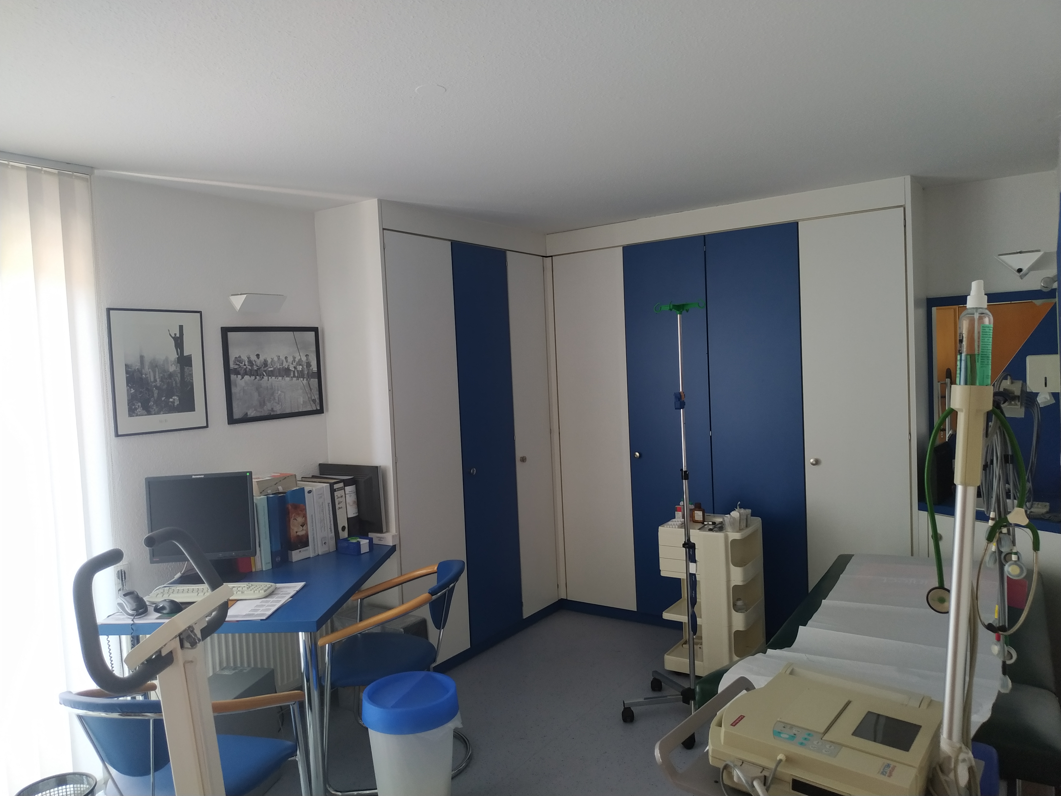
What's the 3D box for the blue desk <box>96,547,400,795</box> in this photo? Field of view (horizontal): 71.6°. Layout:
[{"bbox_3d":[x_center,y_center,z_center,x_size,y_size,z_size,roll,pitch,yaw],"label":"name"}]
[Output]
[{"bbox_3d":[-1.092,1.129,3.159,0.883,0.761,1.183,-2,3,6],"label":"blue desk"}]

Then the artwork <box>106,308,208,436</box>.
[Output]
[{"bbox_3d":[-1.494,-0.108,2.975,0.025,0.497,0.389,-1,4,34],"label":"artwork"}]

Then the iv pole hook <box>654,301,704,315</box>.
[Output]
[{"bbox_3d":[0.649,-0.395,3.203,0.220,0.065,0.200,-3,3,-8],"label":"iv pole hook"}]

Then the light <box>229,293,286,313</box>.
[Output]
[{"bbox_3d":[-1.225,-0.423,3.315,0.140,0.080,0.205,-1,3,35],"label":"light"}]

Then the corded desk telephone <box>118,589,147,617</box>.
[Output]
[{"bbox_3d":[-1.500,0.764,2.767,0.076,0.066,0.180,-5,3,-38],"label":"corded desk telephone"}]

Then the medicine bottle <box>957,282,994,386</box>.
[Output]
[{"bbox_3d":[0.760,-0.097,1.255,0.050,0.207,0.050,3,3,33],"label":"medicine bottle"}]

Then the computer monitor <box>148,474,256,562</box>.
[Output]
[{"bbox_3d":[-1.310,0.473,2.950,0.407,0.345,0.075,-3,1,-5],"label":"computer monitor"}]

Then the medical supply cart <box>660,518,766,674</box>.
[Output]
[{"bbox_3d":[0.916,0.980,3.647,0.430,0.735,0.420,-1,3,26],"label":"medical supply cart"}]

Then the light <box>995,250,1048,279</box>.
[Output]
[{"bbox_3d":[1.667,-0.446,2.492,0.149,0.076,0.211,-1,4,34],"label":"light"}]

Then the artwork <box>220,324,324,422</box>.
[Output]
[{"bbox_3d":[-1.199,-0.116,3.452,0.022,0.428,0.530,-1,3,35],"label":"artwork"}]

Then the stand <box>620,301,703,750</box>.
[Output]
[{"bbox_3d":[0.681,0.500,3.248,0.580,1.852,0.580,-3,3,-8],"label":"stand"}]

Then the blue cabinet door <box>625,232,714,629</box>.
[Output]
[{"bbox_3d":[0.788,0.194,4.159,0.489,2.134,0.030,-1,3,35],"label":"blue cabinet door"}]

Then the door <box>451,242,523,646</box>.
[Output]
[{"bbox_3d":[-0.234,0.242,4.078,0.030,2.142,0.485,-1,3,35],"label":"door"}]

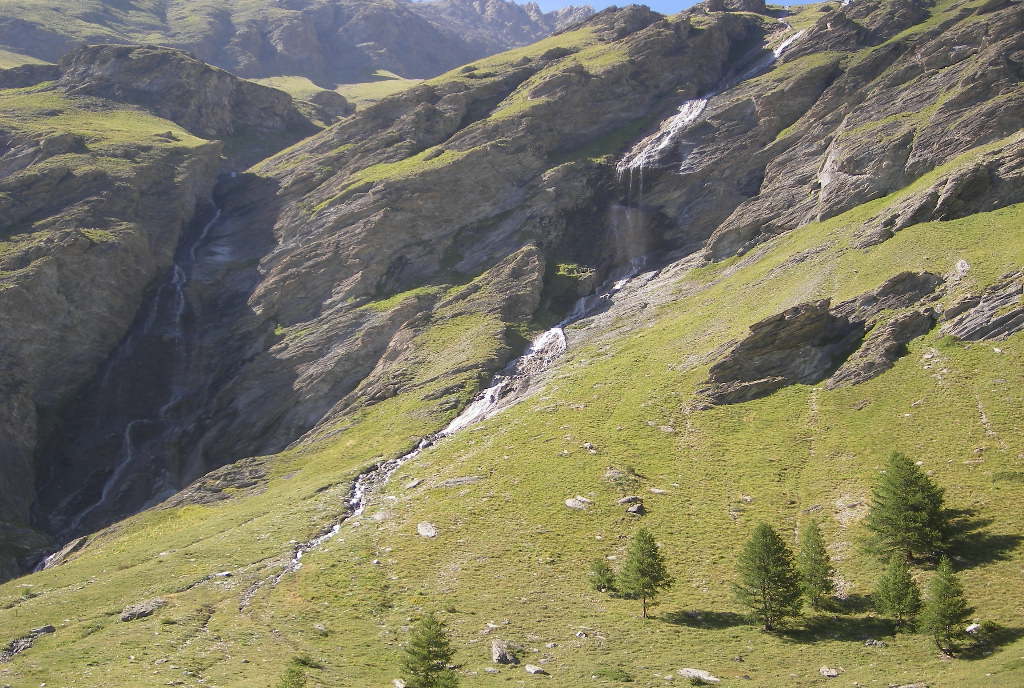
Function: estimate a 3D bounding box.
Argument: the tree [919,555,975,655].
[{"bbox_3d":[32.973,19.807,110.000,3.830,7.360,3.830,0,-9,0],"label":"tree"}]

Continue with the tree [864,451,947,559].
[{"bbox_3d":[34.477,14.238,127.000,6.970,9.810,6.970,0,-9,0],"label":"tree"}]

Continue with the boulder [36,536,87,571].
[{"bbox_3d":[-44.035,20.524,142.000,4.700,3.100,3.500,0,-9,0],"label":"boulder"}]

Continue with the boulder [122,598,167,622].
[{"bbox_3d":[-28.980,20.960,114.000,3.620,1.660,2.350,0,-6,0],"label":"boulder"}]

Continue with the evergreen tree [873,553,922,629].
[{"bbox_3d":[26.330,17.010,99.000,3.310,5.260,3.310,0,-6,0],"label":"evergreen tree"}]

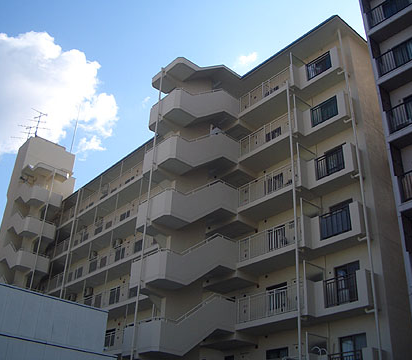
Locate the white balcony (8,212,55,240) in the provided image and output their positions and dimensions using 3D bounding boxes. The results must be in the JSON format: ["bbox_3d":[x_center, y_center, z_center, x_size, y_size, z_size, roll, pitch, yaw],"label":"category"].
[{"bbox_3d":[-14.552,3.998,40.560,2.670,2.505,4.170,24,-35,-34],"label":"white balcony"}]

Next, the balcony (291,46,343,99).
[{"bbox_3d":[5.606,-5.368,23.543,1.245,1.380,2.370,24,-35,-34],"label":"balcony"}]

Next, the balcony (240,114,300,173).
[{"bbox_3d":[3.430,-1.891,24.334,1.305,1.365,3.975,24,-35,-34],"label":"balcony"}]

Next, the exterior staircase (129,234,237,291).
[{"bbox_3d":[-0.923,3.823,21.604,3.900,2.740,2.650,24,-35,-34],"label":"exterior staircase"}]

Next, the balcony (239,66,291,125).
[{"bbox_3d":[3.448,-4.197,25.124,1.360,1.270,3.790,24,-35,-34],"label":"balcony"}]

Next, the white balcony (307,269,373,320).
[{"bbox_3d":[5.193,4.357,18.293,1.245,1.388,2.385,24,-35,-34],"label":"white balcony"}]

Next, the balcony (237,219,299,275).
[{"bbox_3d":[3.100,3.022,21.135,1.310,1.360,3.760,24,-35,-34],"label":"balcony"}]

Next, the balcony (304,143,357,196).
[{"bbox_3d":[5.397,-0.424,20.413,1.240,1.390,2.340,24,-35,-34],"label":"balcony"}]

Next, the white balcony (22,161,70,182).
[{"bbox_3d":[-14.418,-0.554,43.097,2.670,1.680,4.320,24,-35,-34],"label":"white balcony"}]

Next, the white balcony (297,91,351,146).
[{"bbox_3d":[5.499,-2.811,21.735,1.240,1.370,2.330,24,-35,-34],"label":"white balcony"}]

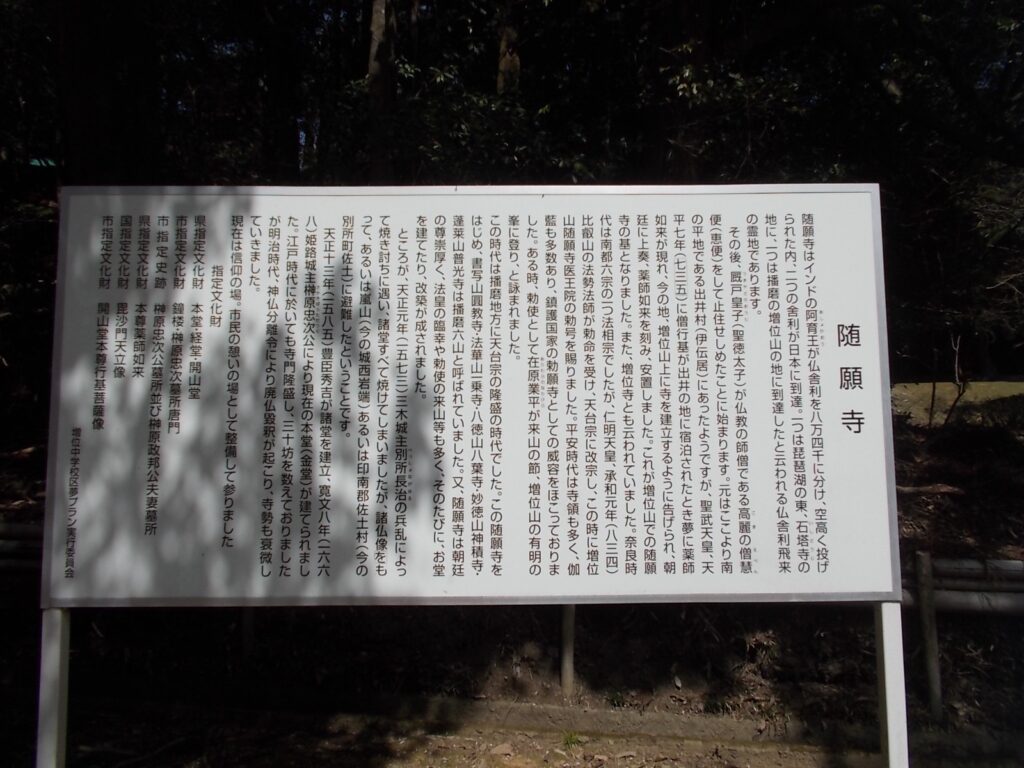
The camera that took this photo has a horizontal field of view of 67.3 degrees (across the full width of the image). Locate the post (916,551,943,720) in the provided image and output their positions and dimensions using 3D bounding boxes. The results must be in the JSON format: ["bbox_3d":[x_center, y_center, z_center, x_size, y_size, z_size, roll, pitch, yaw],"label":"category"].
[{"bbox_3d":[2.113,1.268,3.888,0.071,0.826,0.071,-4,-6,27],"label":"post"}]

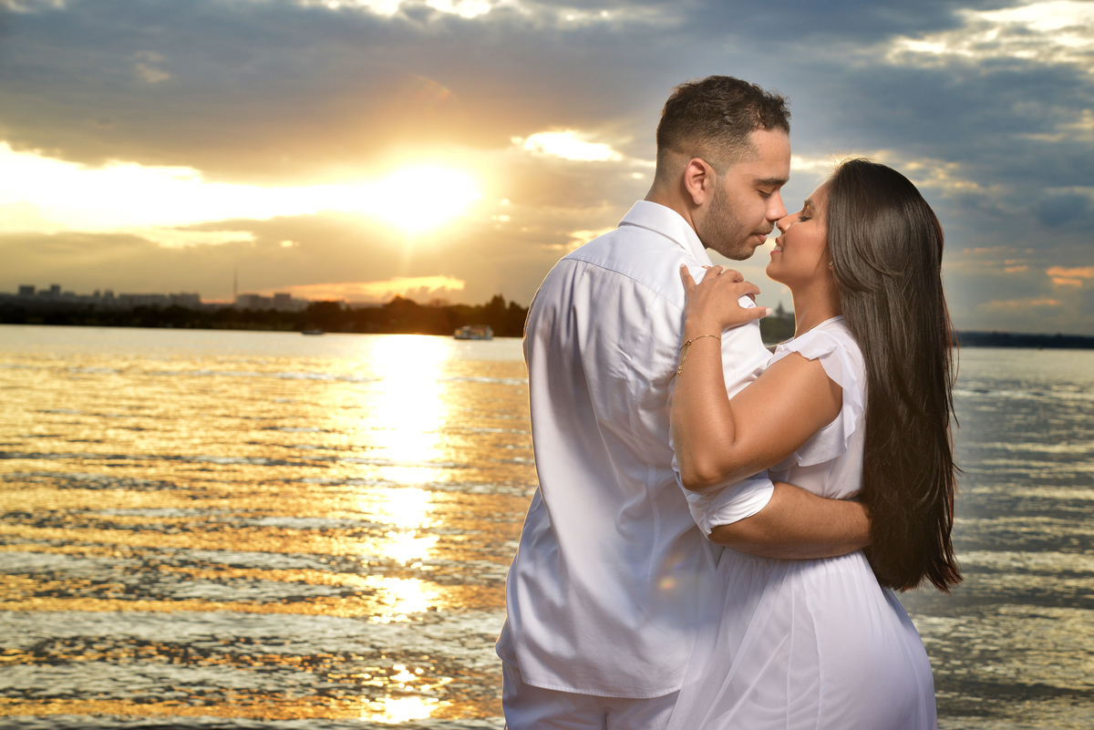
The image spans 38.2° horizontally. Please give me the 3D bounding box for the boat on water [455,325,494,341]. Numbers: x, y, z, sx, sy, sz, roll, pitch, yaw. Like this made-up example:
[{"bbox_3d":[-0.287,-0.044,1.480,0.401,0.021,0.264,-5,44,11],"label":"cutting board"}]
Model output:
[{"bbox_3d":[-22.230,-9.745,480.000,11.000,4.500,3.900,2,1,10],"label":"boat on water"}]

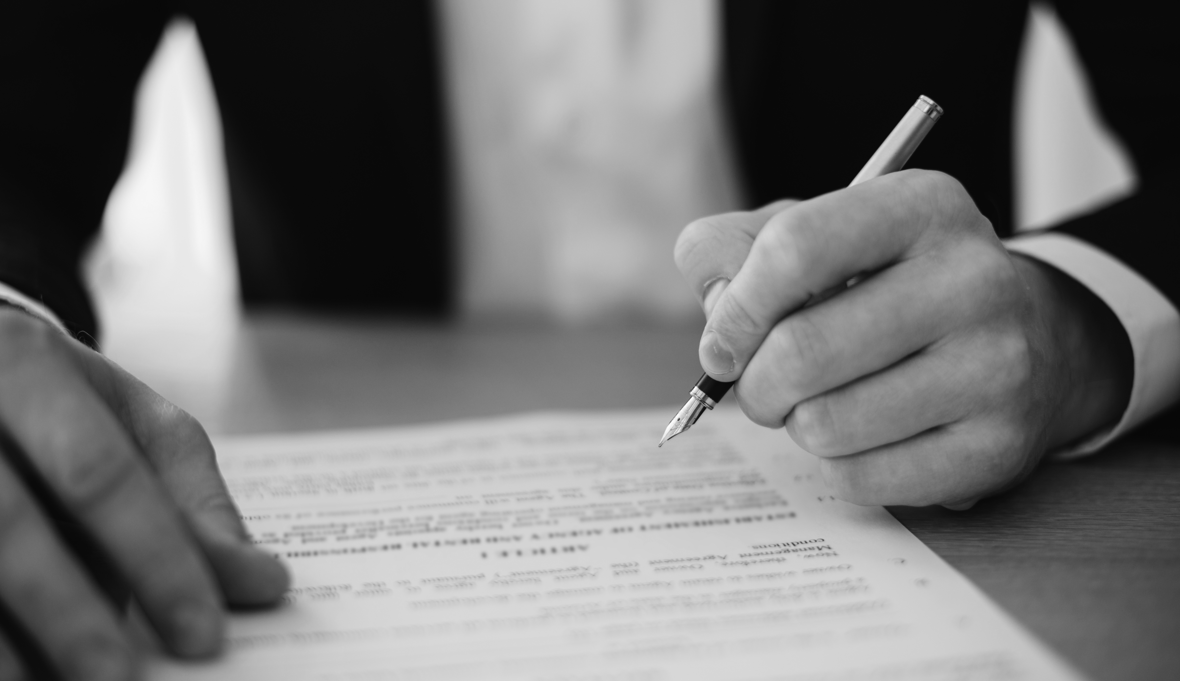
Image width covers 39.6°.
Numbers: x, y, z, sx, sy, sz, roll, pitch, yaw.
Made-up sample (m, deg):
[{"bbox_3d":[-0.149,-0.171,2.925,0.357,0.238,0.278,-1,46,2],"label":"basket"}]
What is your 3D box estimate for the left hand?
[{"bbox_3d":[0.097,-0.008,0.491,0.148,0.096,0.083,-6,15,-22],"label":"left hand"}]

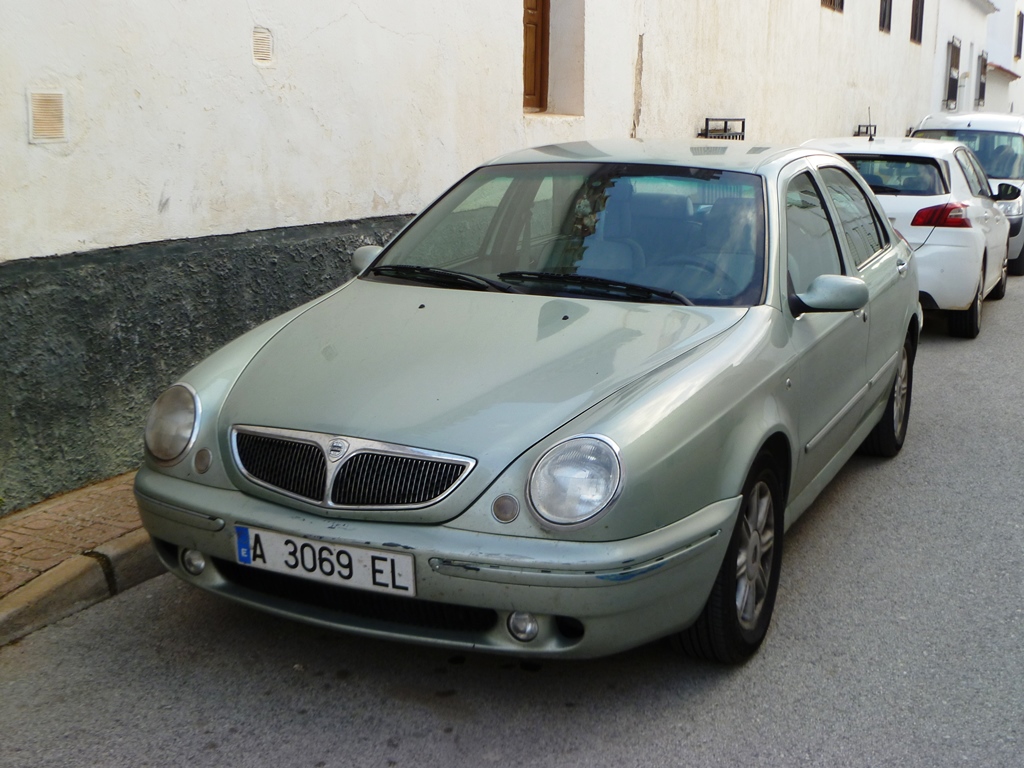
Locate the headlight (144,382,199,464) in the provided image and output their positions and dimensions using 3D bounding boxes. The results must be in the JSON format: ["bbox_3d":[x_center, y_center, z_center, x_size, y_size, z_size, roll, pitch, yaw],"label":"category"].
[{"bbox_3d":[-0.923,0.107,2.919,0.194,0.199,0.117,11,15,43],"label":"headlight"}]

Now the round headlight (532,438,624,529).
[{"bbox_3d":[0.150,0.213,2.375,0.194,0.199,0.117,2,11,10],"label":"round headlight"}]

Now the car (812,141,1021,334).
[{"bbox_3d":[3.296,-1.383,9.327,1.810,1.457,4.253,6,13,28],"label":"car"}]

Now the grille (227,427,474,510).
[{"bbox_3d":[-0.417,0.211,2.597,0.724,0.199,0.133,6,12,27],"label":"grille"}]

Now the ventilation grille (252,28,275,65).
[{"bbox_3d":[-1.165,-1.594,5.016,0.025,0.173,0.154,6,12,27],"label":"ventilation grille"}]

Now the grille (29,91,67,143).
[{"bbox_3d":[-1.738,-1.004,3.999,0.025,0.198,0.173,6,12,27],"label":"grille"}]

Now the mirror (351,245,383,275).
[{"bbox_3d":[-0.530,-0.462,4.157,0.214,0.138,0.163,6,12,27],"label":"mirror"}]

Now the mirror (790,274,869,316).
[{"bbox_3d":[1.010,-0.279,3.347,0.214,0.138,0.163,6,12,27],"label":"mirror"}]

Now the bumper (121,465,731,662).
[{"bbox_3d":[-0.349,0.406,2.769,1.734,0.377,0.541,6,12,27],"label":"bumper"}]

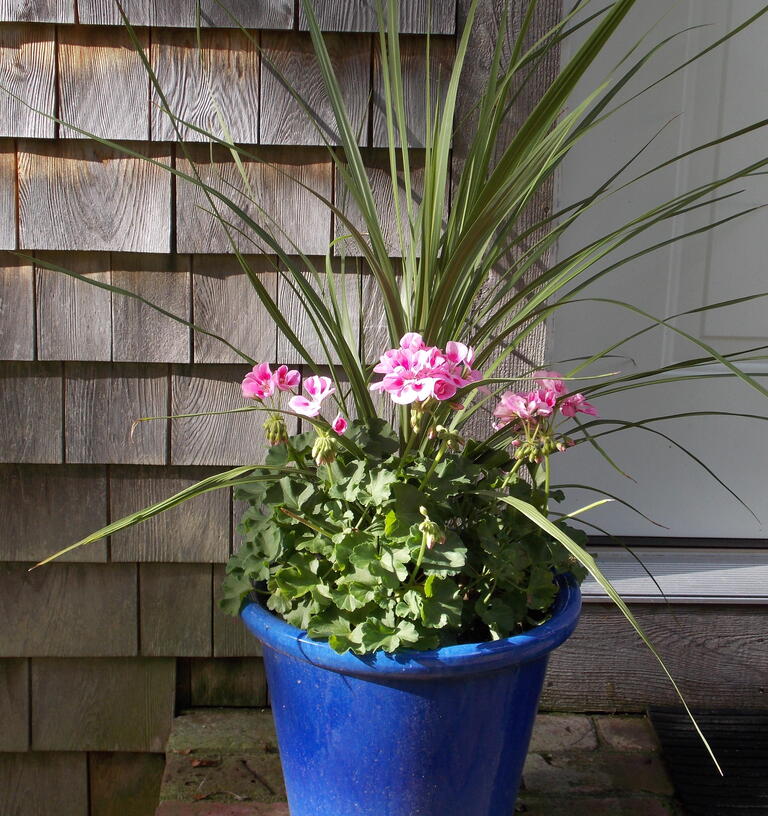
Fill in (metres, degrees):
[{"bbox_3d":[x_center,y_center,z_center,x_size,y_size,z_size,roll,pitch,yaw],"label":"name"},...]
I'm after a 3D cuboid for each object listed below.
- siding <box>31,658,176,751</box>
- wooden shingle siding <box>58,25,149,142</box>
[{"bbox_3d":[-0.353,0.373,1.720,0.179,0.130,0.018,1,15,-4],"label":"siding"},{"bbox_3d":[-0.315,-0.366,1.532,0.102,0.126,0.016,1,14,-3],"label":"wooden shingle siding"}]

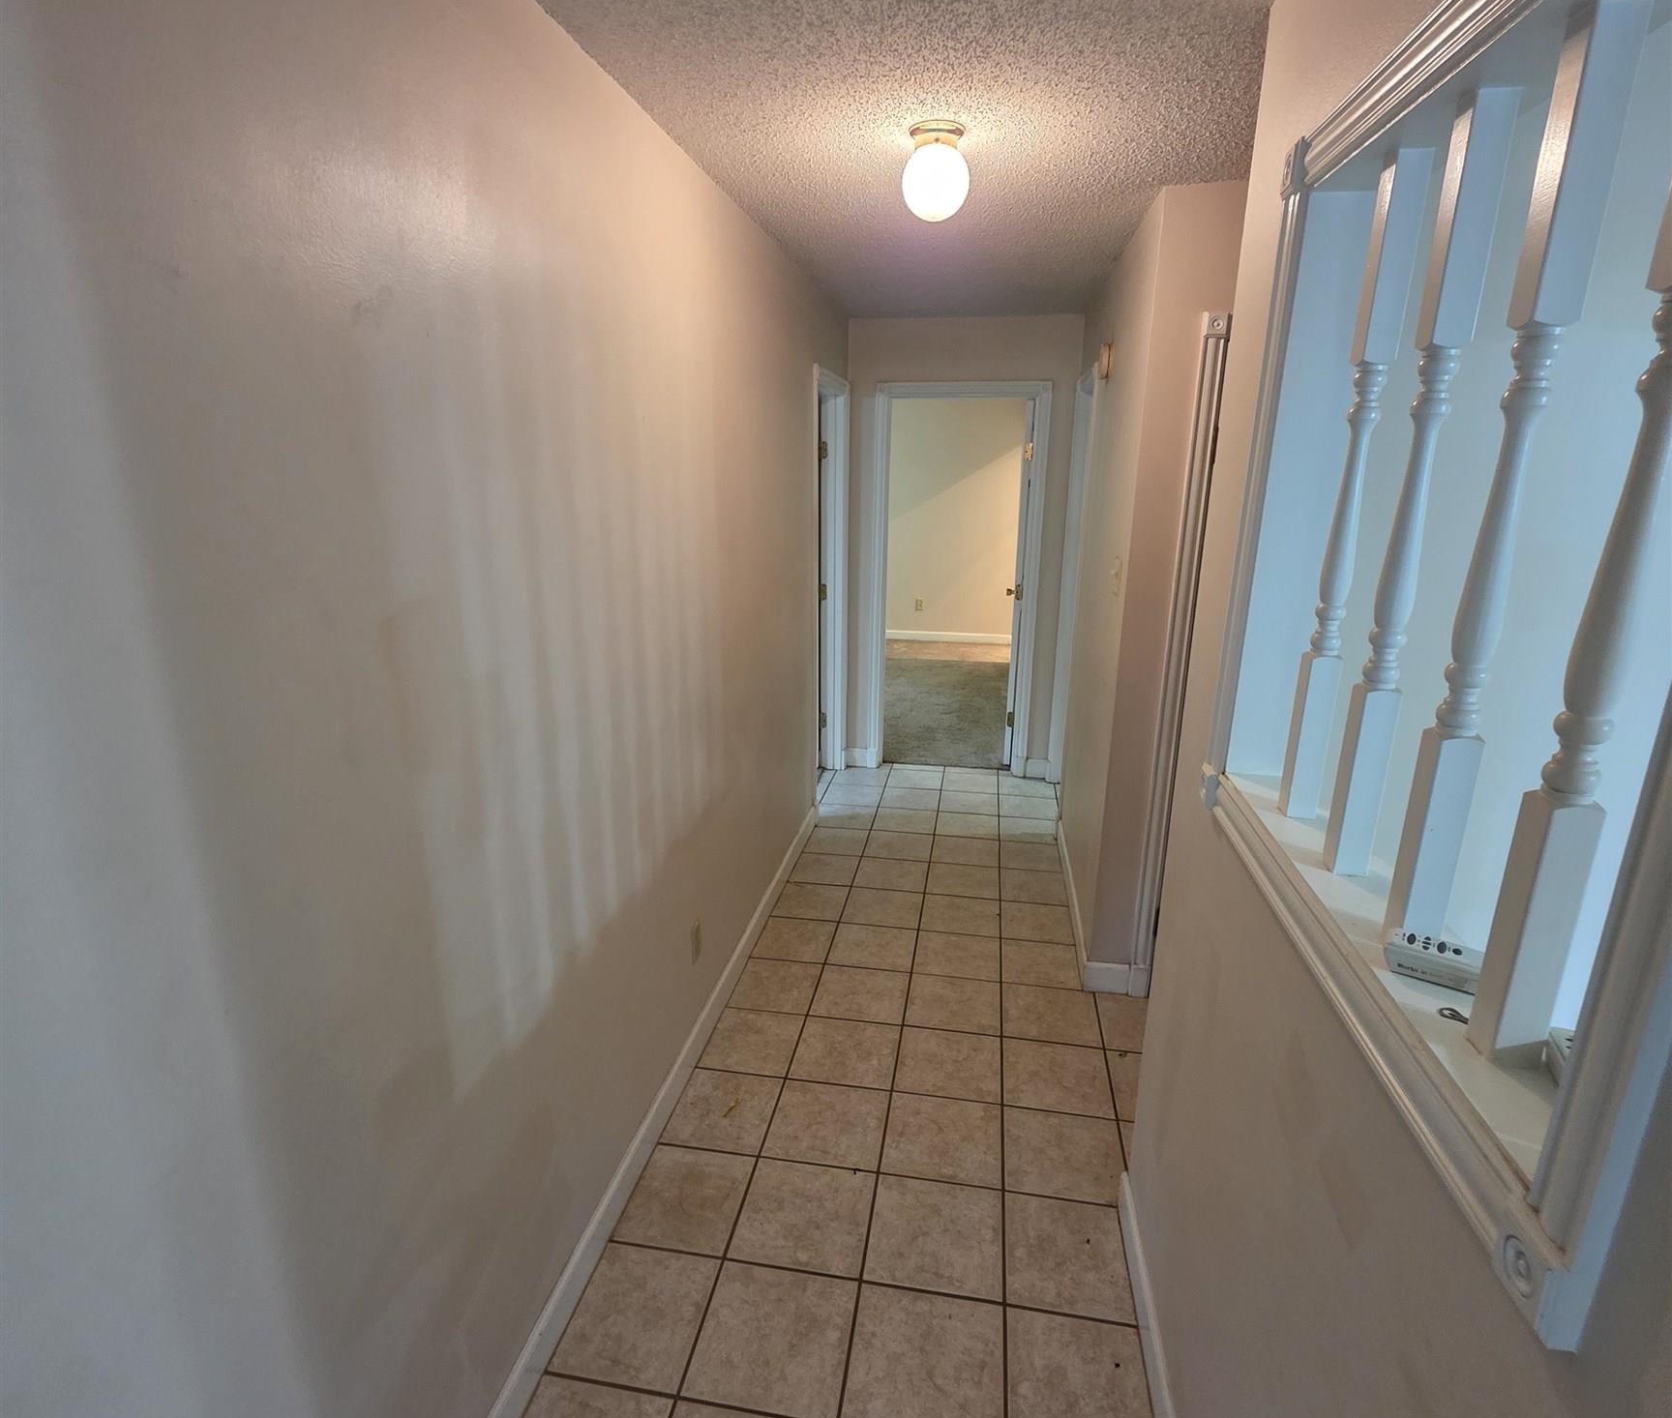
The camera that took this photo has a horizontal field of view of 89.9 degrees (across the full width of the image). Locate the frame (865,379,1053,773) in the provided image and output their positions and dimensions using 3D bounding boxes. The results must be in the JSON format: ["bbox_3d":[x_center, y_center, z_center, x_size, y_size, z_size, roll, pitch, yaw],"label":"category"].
[{"bbox_3d":[0.661,-0.642,4.635,0.810,2.070,0.140,3,16,10],"label":"frame"}]

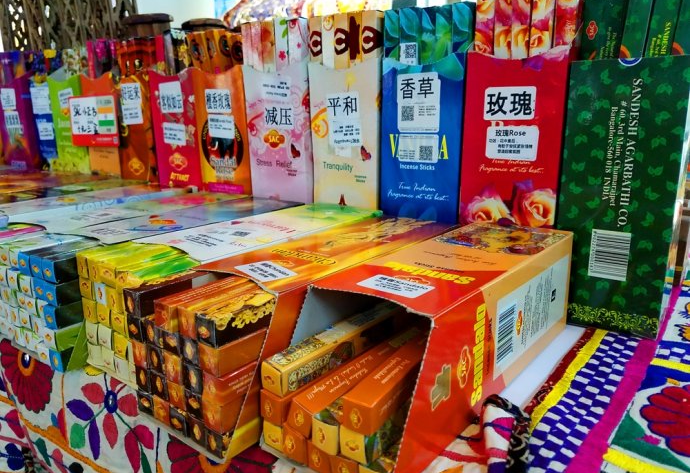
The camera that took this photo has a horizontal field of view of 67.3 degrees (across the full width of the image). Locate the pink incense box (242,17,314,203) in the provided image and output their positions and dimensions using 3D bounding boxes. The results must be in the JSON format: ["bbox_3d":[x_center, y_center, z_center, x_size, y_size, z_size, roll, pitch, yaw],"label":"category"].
[{"bbox_3d":[-0.047,-0.096,0.574,0.082,0.263,0.080,7,16,30],"label":"pink incense box"}]

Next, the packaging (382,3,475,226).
[{"bbox_3d":[0.089,-0.078,0.495,0.078,0.261,0.080,8,17,33],"label":"packaging"}]

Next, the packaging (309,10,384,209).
[{"bbox_3d":[0.022,-0.087,0.534,0.079,0.262,0.080,8,17,33],"label":"packaging"}]

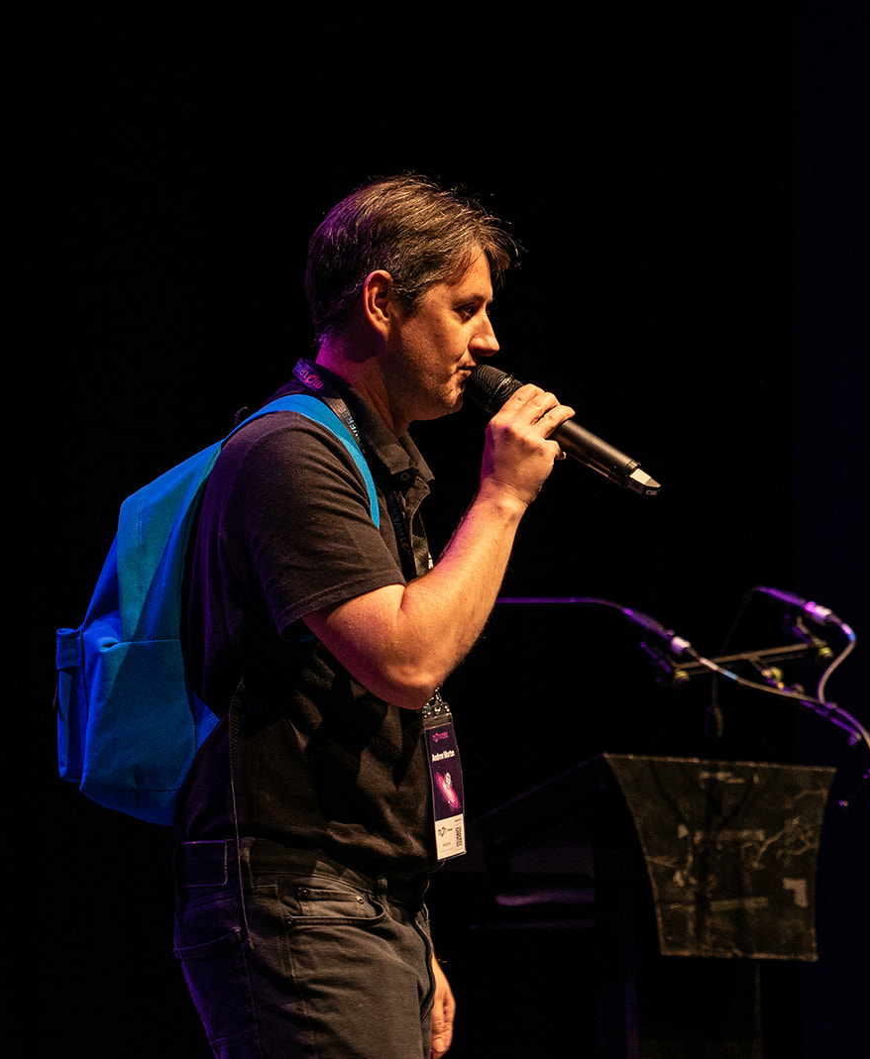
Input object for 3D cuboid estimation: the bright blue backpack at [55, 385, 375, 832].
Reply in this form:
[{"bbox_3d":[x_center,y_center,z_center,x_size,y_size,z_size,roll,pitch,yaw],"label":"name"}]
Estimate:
[{"bbox_3d":[-0.245,0.088,9.950,0.310,0.455,0.300,4,-1,9],"label":"bright blue backpack"}]

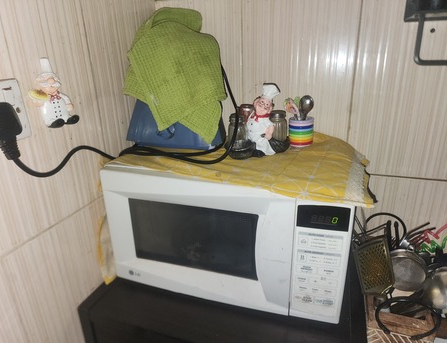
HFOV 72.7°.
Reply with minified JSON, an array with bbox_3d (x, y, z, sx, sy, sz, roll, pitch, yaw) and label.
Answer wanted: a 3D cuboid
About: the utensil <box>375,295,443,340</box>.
[{"bbox_3d":[0.298,0.237,0.490,0.100,0.022,0.095,5,21,18],"label":"utensil"}]

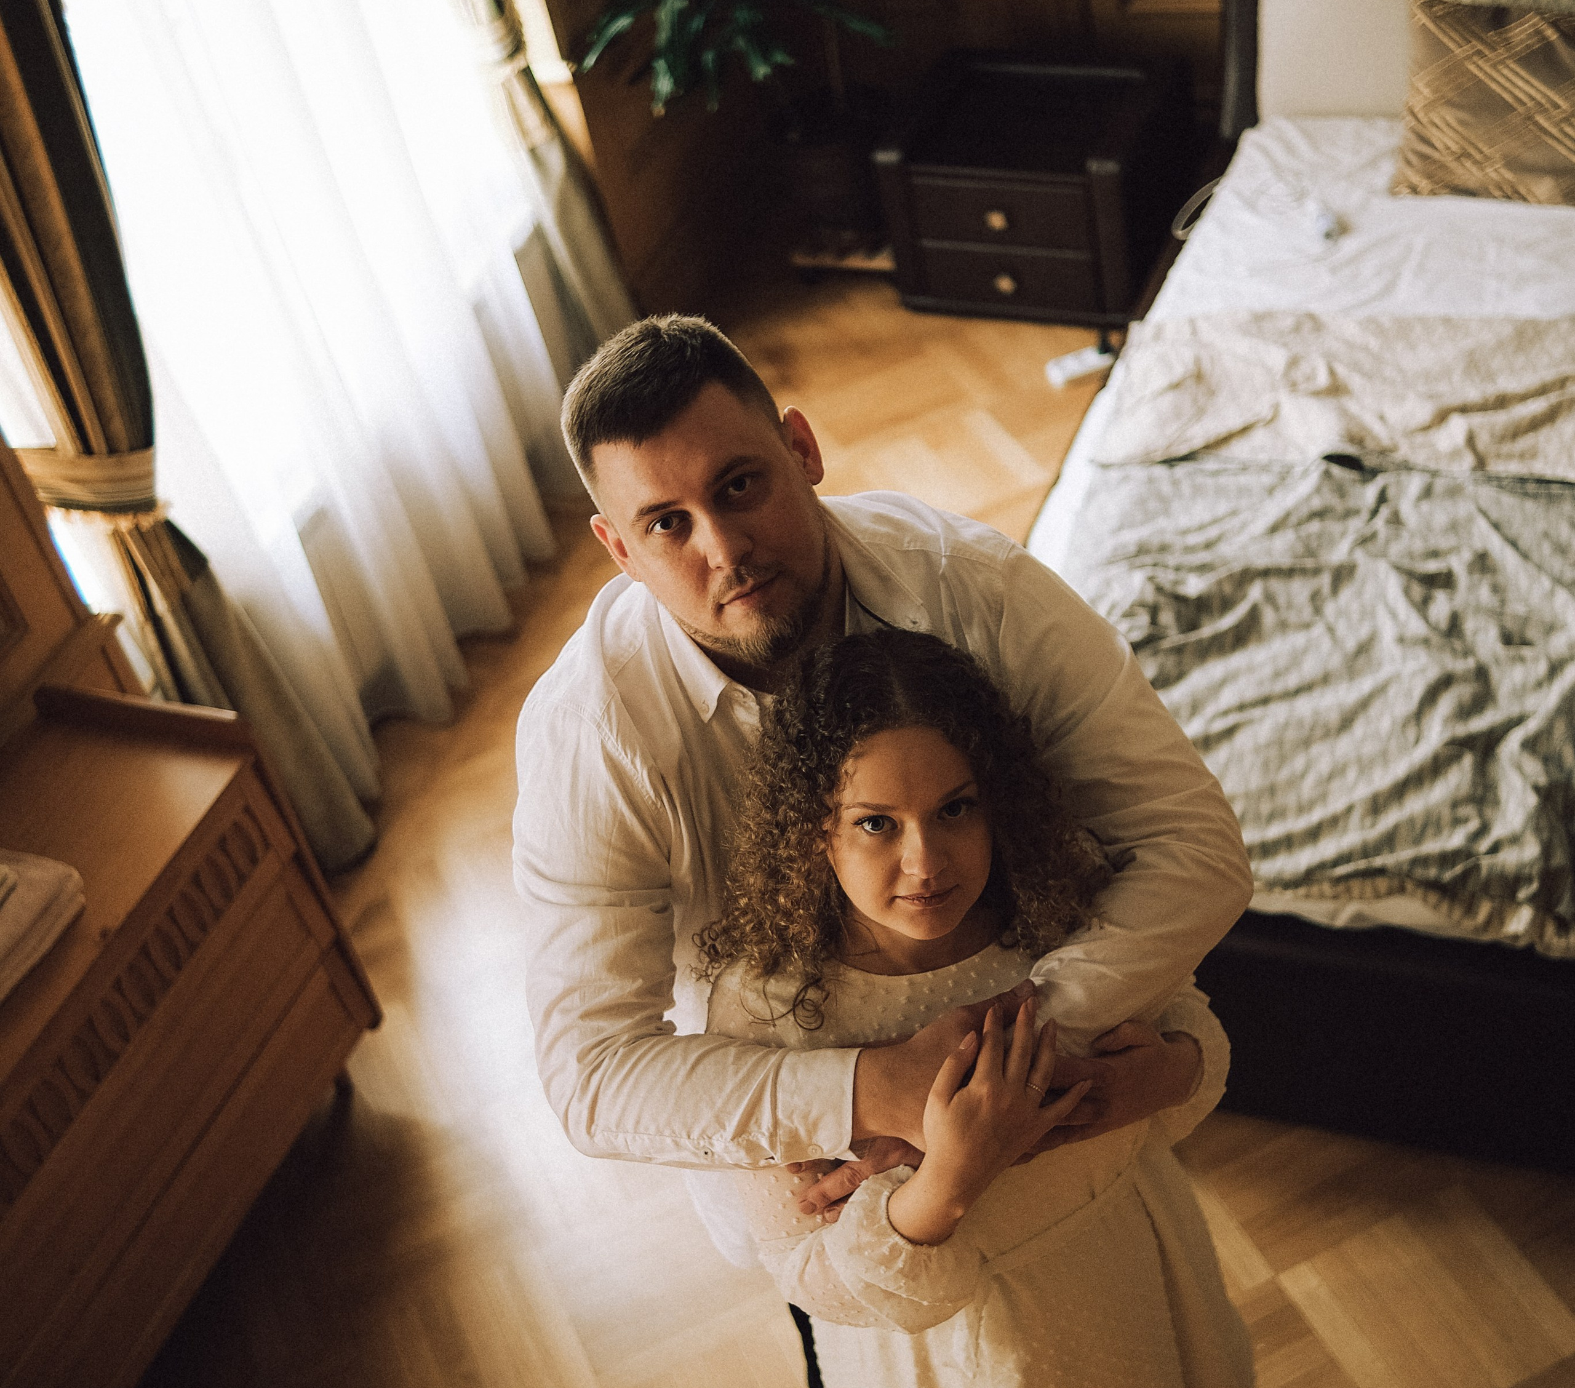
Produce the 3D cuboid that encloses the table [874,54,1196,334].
[{"bbox_3d":[0.531,-1.052,4.817,0.524,0.401,0.428,9,46,25],"label":"table"}]

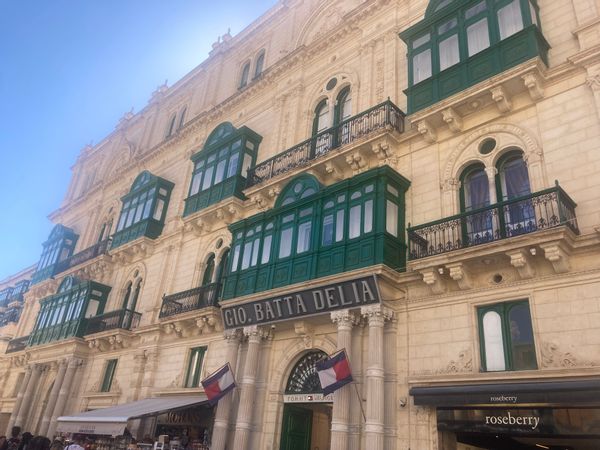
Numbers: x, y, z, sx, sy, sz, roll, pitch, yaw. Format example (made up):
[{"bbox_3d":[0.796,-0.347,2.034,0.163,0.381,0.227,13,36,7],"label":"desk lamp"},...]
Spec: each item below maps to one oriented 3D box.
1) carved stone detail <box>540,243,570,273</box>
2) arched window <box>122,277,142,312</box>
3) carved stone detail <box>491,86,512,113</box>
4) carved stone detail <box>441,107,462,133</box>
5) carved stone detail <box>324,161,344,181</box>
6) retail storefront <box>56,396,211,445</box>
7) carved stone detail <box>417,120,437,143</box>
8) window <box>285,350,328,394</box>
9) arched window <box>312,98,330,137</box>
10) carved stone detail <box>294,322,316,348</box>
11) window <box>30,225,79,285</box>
[{"bbox_3d":[5.848,0.740,11.080,0.356,0.552,0.690,-19,-36,40],"label":"carved stone detail"},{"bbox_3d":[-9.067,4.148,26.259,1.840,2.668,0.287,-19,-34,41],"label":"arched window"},{"bbox_3d":[5.864,-3.627,14.135,0.304,0.468,0.655,-19,-36,40],"label":"carved stone detail"},{"bbox_3d":[4.738,-3.233,15.134,0.316,0.456,0.655,-19,-36,40],"label":"carved stone detail"},{"bbox_3d":[1.319,-2.049,18.166,0.304,0.468,0.667,-19,-36,40],"label":"carved stone detail"},{"bbox_3d":[-6.536,8.118,18.136,5.463,3.520,3.220,-19,-36,40],"label":"retail storefront"},{"bbox_3d":[4.081,-2.884,15.413,0.316,0.538,0.796,-19,-36,40],"label":"carved stone detail"},{"bbox_3d":[0.365,4.706,15.601,2.081,1.322,0.345,-19,-36,40],"label":"window"},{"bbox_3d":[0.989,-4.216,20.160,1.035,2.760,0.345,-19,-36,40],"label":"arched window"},{"bbox_3d":[0.122,3.570,15.749,0.426,0.805,0.575,-19,-34,41],"label":"carved stone detail"},{"bbox_3d":[-17.351,2.184,34.575,3.905,4.367,1.056,-19,-36,40],"label":"window"}]

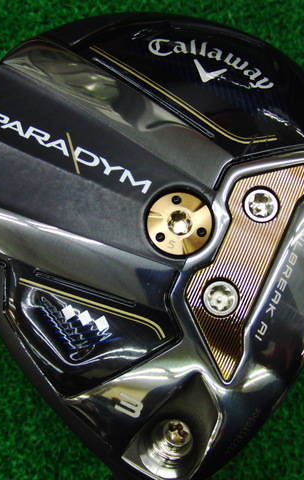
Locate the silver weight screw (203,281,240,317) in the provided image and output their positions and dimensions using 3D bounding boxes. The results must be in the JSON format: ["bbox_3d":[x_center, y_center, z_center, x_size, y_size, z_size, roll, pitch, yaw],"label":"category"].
[{"bbox_3d":[0.014,0.012,0.139,0.007,0.004,0.007,0,76,0],"label":"silver weight screw"}]

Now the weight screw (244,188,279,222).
[{"bbox_3d":[0.023,-0.007,0.144,0.007,0.004,0.007,0,76,0],"label":"weight screw"}]

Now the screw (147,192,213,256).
[{"bbox_3d":[0.006,-0.003,0.143,0.013,0.005,0.013,0,76,0],"label":"screw"}]

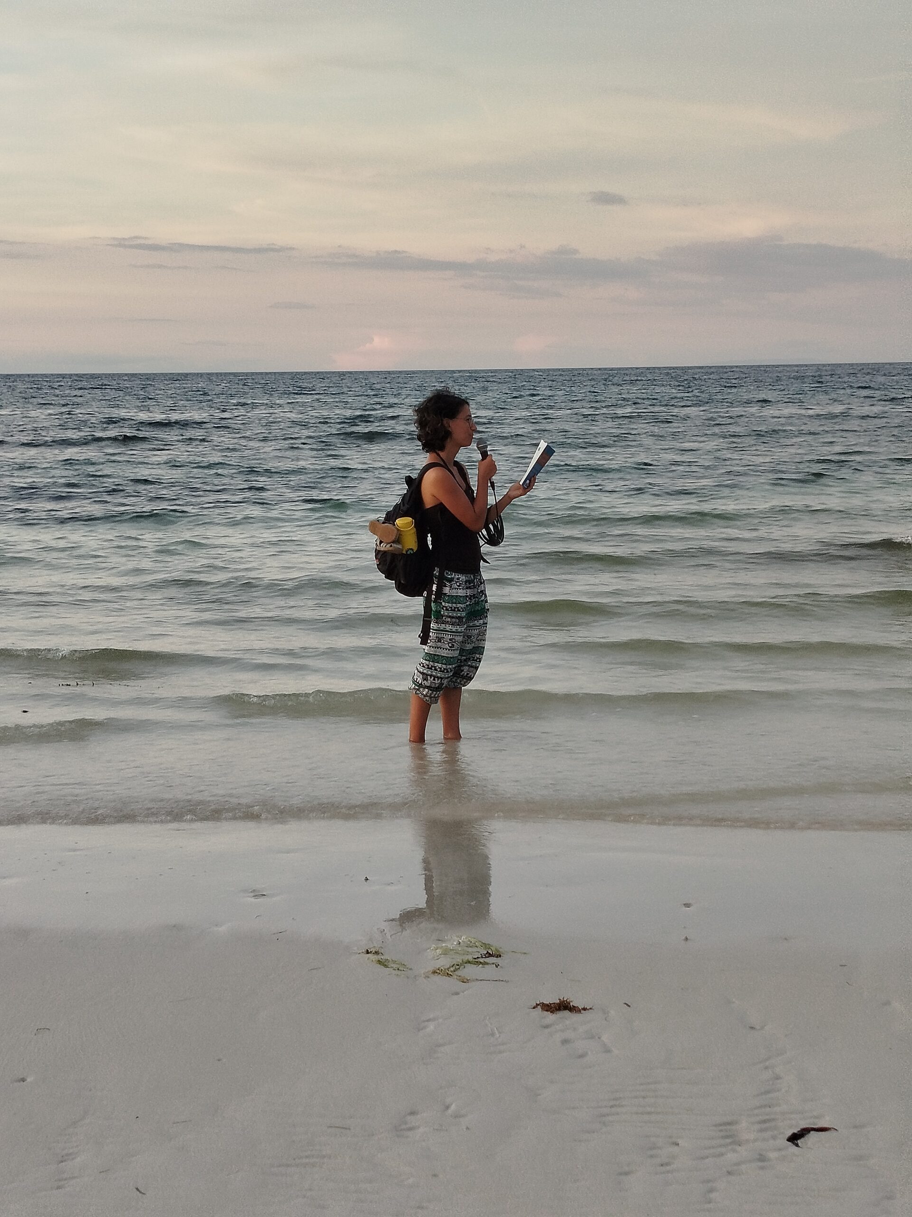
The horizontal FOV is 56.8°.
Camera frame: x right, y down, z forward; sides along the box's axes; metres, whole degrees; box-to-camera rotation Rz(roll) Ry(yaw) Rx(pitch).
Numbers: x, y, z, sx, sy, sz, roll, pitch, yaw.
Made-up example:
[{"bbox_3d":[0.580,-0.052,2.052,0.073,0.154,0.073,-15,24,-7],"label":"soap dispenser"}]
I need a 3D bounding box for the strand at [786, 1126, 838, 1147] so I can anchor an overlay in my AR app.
[{"bbox_3d":[0.725,1.065,1.715,0.112,0.018,0.038,-3,12,-10],"label":"strand"}]

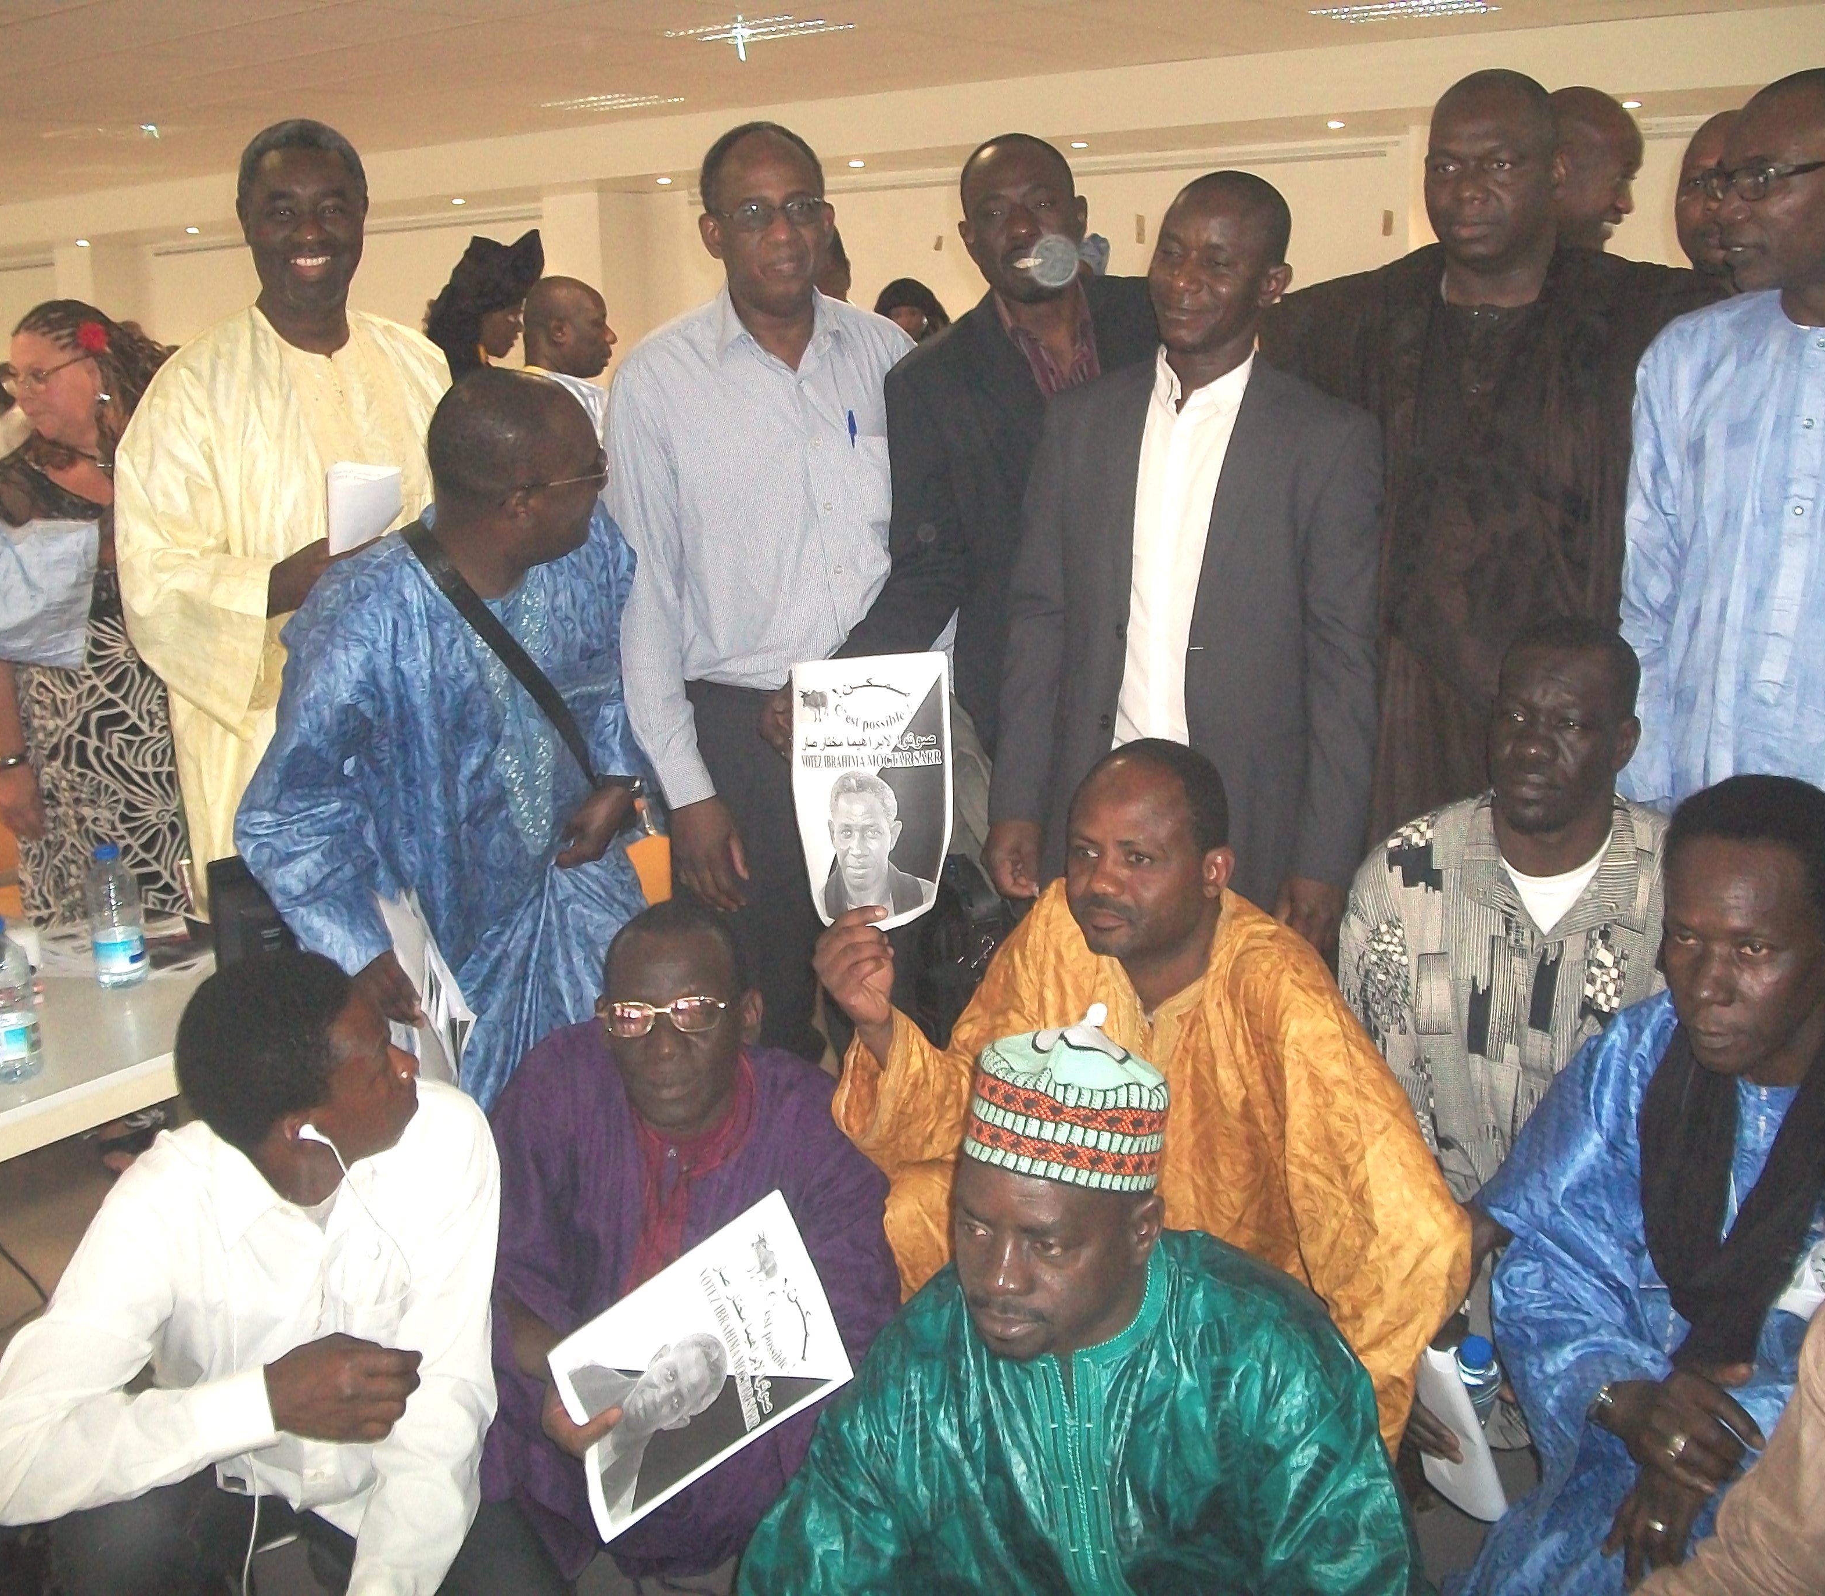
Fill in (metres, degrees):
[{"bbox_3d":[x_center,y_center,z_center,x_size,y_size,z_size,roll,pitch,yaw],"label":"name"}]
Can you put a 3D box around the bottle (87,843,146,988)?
[{"bbox_3d":[-1.019,0.145,2.514,0.065,0.181,0.065,-2,13,0],"label":"bottle"}]

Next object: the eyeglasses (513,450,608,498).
[{"bbox_3d":[-0.442,-0.370,2.285,0.135,0.042,0.138,-15,17,-21],"label":"eyeglasses"}]

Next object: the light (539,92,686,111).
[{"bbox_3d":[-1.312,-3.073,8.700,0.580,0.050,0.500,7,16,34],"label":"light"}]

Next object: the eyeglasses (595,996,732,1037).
[{"bbox_3d":[-0.279,0.243,2.287,0.138,0.042,0.135,2,3,1],"label":"eyeglasses"}]

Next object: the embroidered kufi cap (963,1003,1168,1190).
[{"bbox_3d":[0.148,0.281,1.860,0.180,0.145,0.190,8,4,-1],"label":"embroidered kufi cap"}]

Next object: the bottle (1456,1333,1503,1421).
[{"bbox_3d":[0.573,0.626,2.020,0.060,0.185,0.060,-2,29,0],"label":"bottle"}]

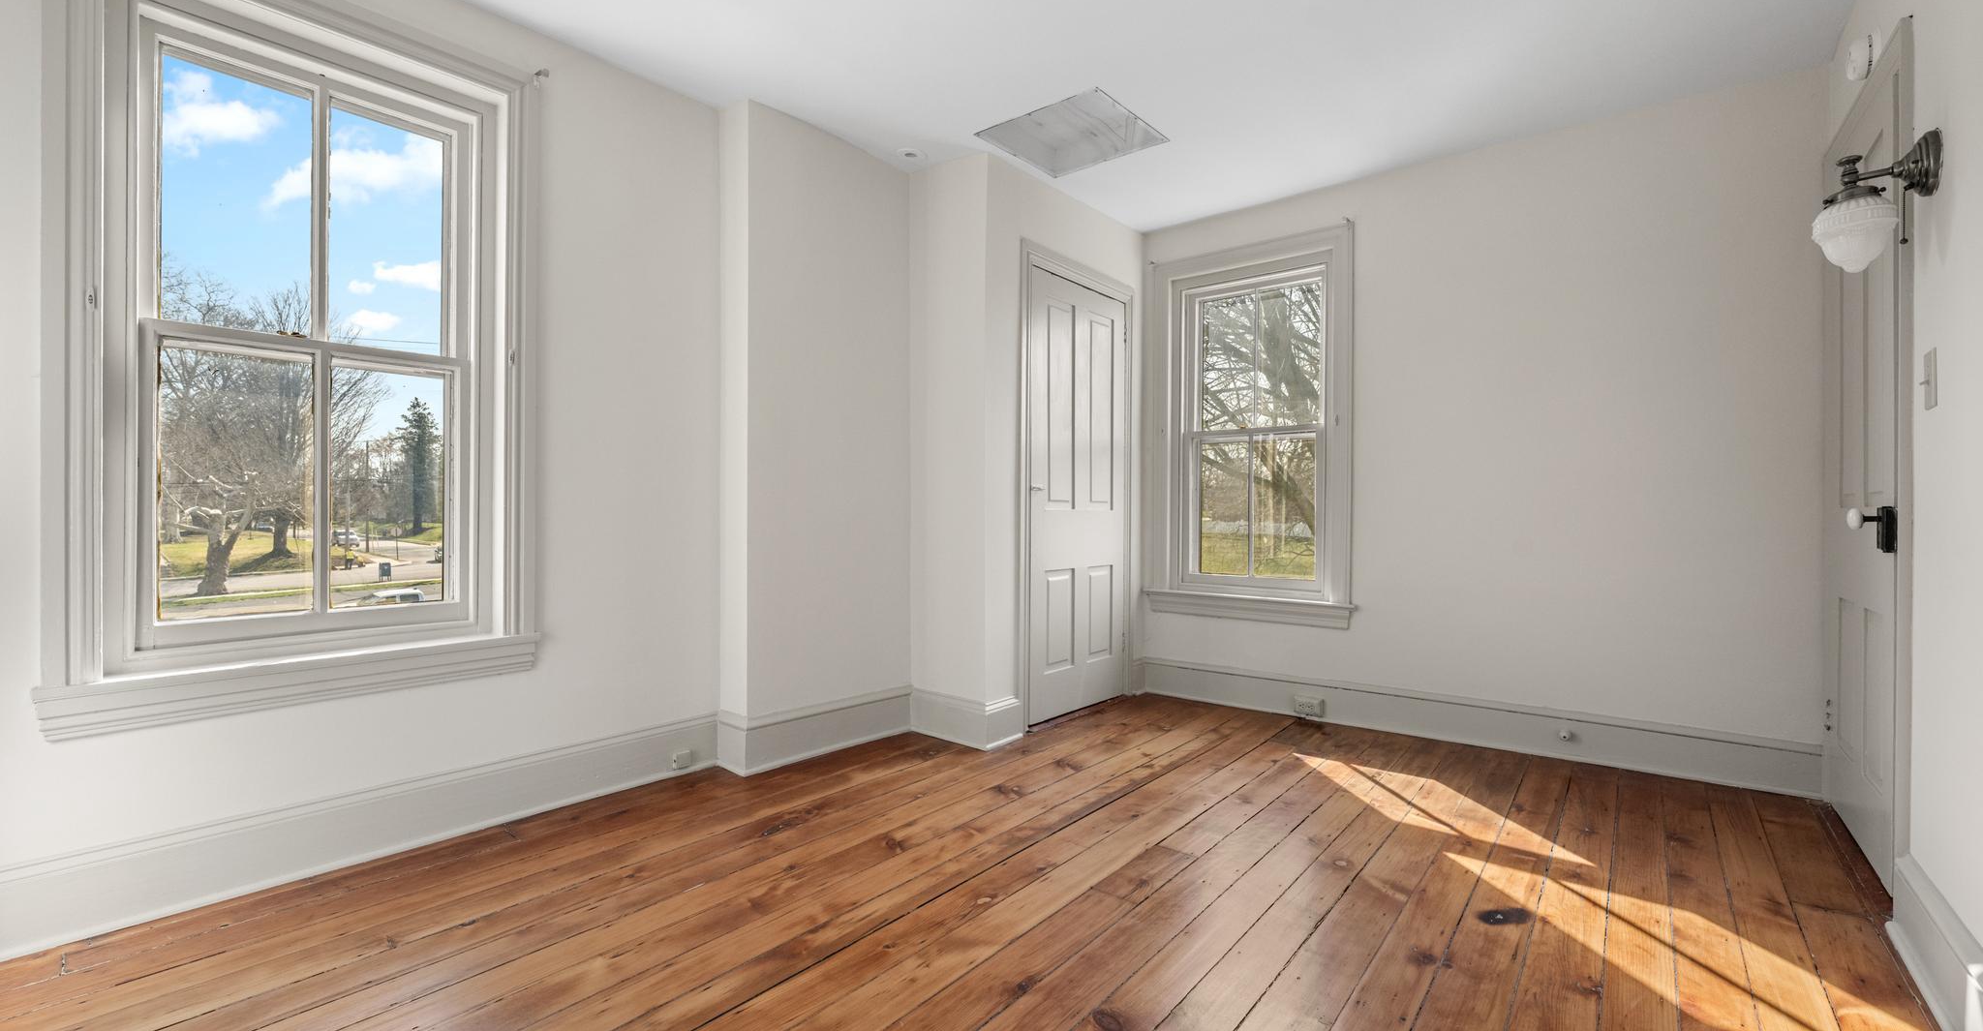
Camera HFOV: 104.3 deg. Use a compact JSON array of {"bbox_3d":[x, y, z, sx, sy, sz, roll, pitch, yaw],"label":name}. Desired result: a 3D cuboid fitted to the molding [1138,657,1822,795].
[{"bbox_3d":[1.776,0.832,3.261,2.406,0.192,0.030,0,0,37],"label":"molding"}]

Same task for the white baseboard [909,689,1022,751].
[{"bbox_3d":[-0.105,0.819,3.243,0.435,0.207,0.227,1,0,40],"label":"white baseboard"}]

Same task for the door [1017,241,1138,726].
[{"bbox_3d":[0.413,-0.116,3.644,0.101,2.092,0.991,1,0,40],"label":"door"}]

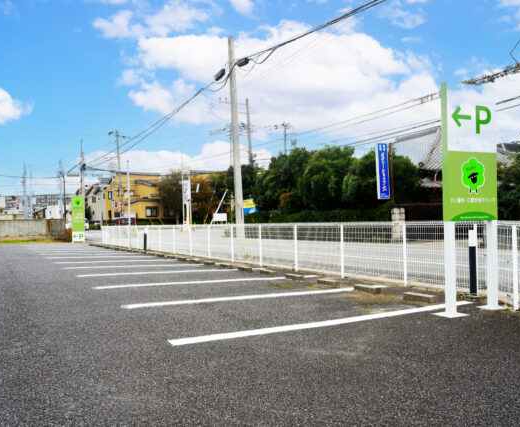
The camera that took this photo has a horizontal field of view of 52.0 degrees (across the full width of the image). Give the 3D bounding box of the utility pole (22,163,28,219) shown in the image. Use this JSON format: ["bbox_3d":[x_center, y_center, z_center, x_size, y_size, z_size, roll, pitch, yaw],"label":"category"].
[{"bbox_3d":[-29.029,-1.775,66.072,0.400,9.100,0.400,-1,-1,0],"label":"utility pole"}]

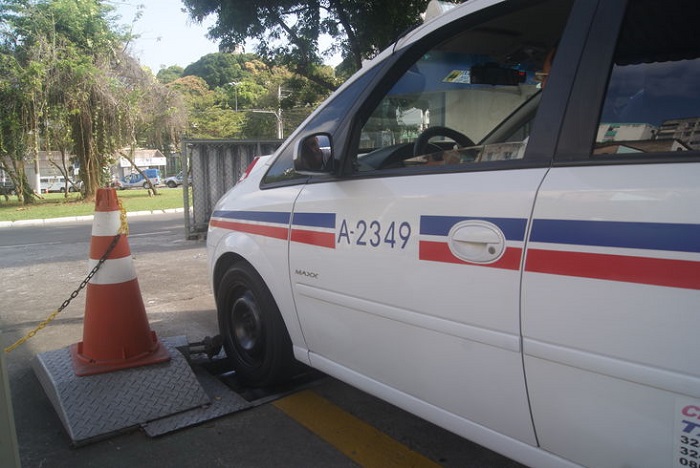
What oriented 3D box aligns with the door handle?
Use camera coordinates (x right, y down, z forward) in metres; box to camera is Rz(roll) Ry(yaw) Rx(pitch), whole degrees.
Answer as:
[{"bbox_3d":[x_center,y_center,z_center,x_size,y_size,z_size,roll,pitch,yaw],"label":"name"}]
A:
[{"bbox_3d":[0.341,0.021,1.405,0.050,0.113,0.187,-5,8,-38],"label":"door handle"}]

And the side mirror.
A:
[{"bbox_3d":[-0.120,-0.284,1.870,0.168,0.150,0.095,-5,8,-38],"label":"side mirror"}]

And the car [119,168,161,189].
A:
[{"bbox_3d":[-18.600,-4.780,46.000,4.050,1.680,1.670,-1,6,-5],"label":"car"}]

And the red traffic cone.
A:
[{"bbox_3d":[-1.067,0.177,2.380,0.387,0.770,0.387,-5,7,-29],"label":"red traffic cone"}]

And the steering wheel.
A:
[{"bbox_3d":[0.393,-0.243,1.975,0.375,0.375,0.100,-5,-17,-38],"label":"steering wheel"}]

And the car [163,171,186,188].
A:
[{"bbox_3d":[-14.200,-4.780,45.500,4.050,1.520,1.700,-1,6,-5],"label":"car"}]

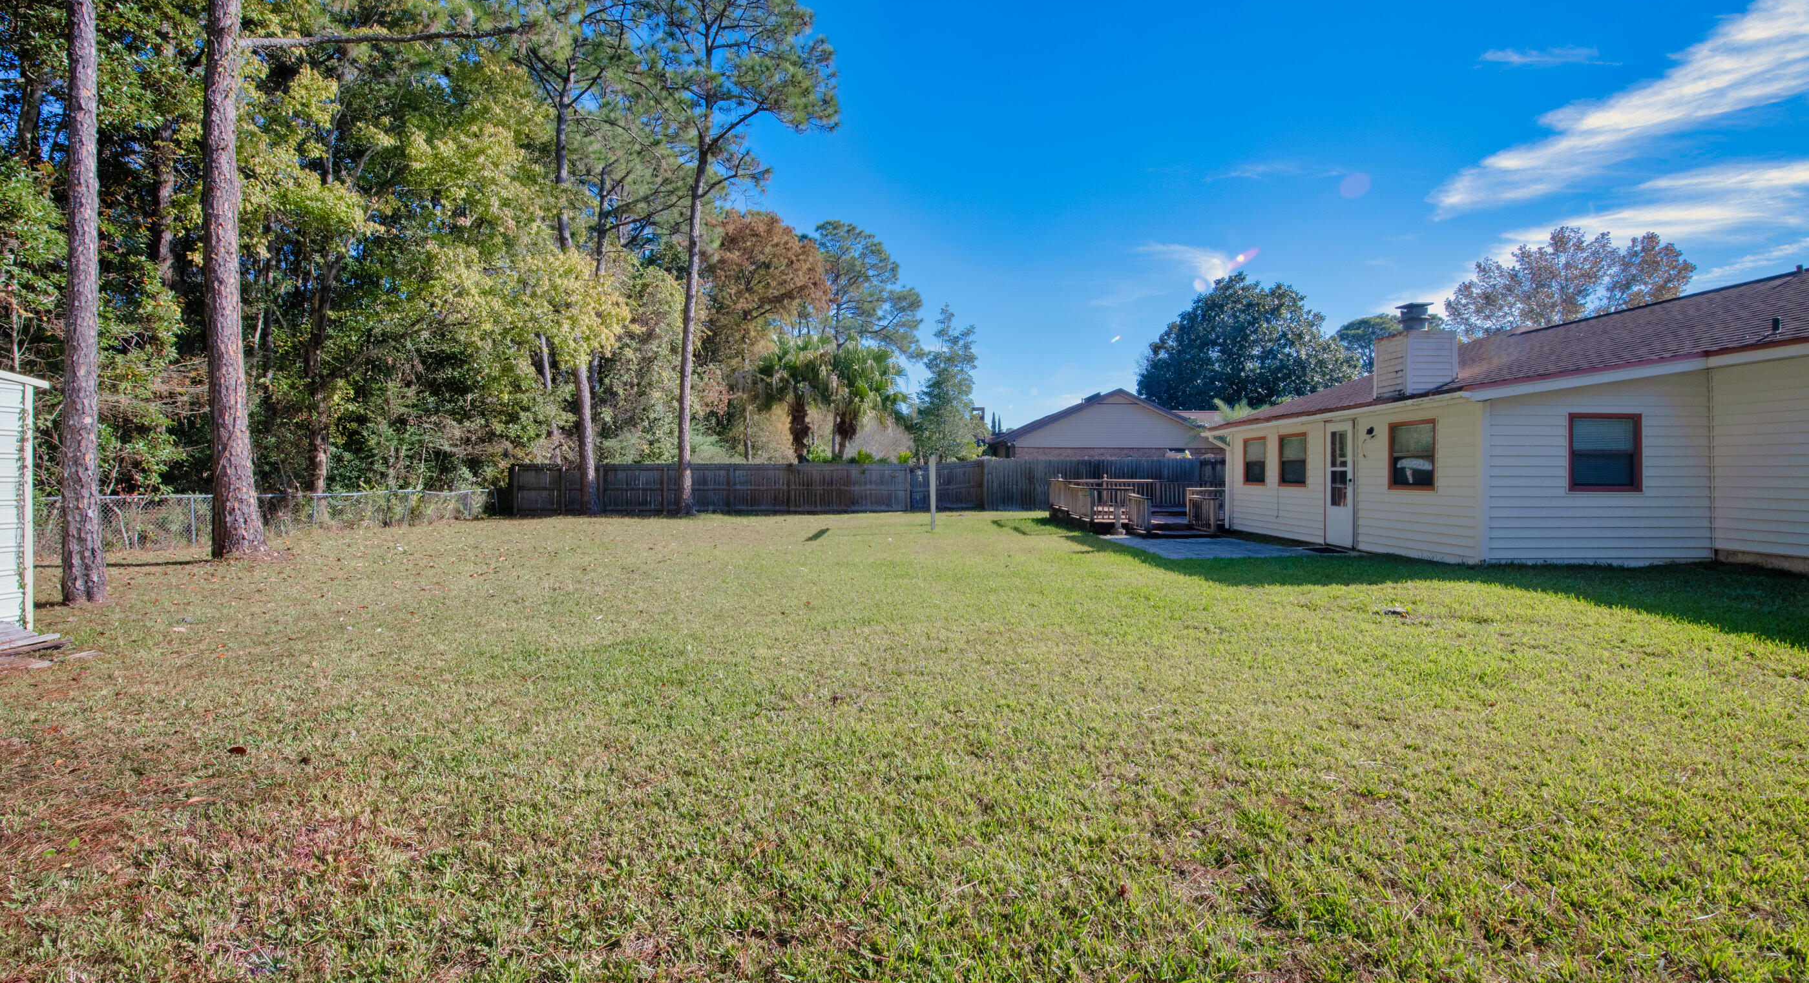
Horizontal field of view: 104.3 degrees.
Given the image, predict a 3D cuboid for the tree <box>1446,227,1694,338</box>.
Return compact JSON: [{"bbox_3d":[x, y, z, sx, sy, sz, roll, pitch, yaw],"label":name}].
[{"bbox_3d":[29.806,-5.698,32.000,8.583,12.660,8.583,0,1,0],"label":"tree"}]

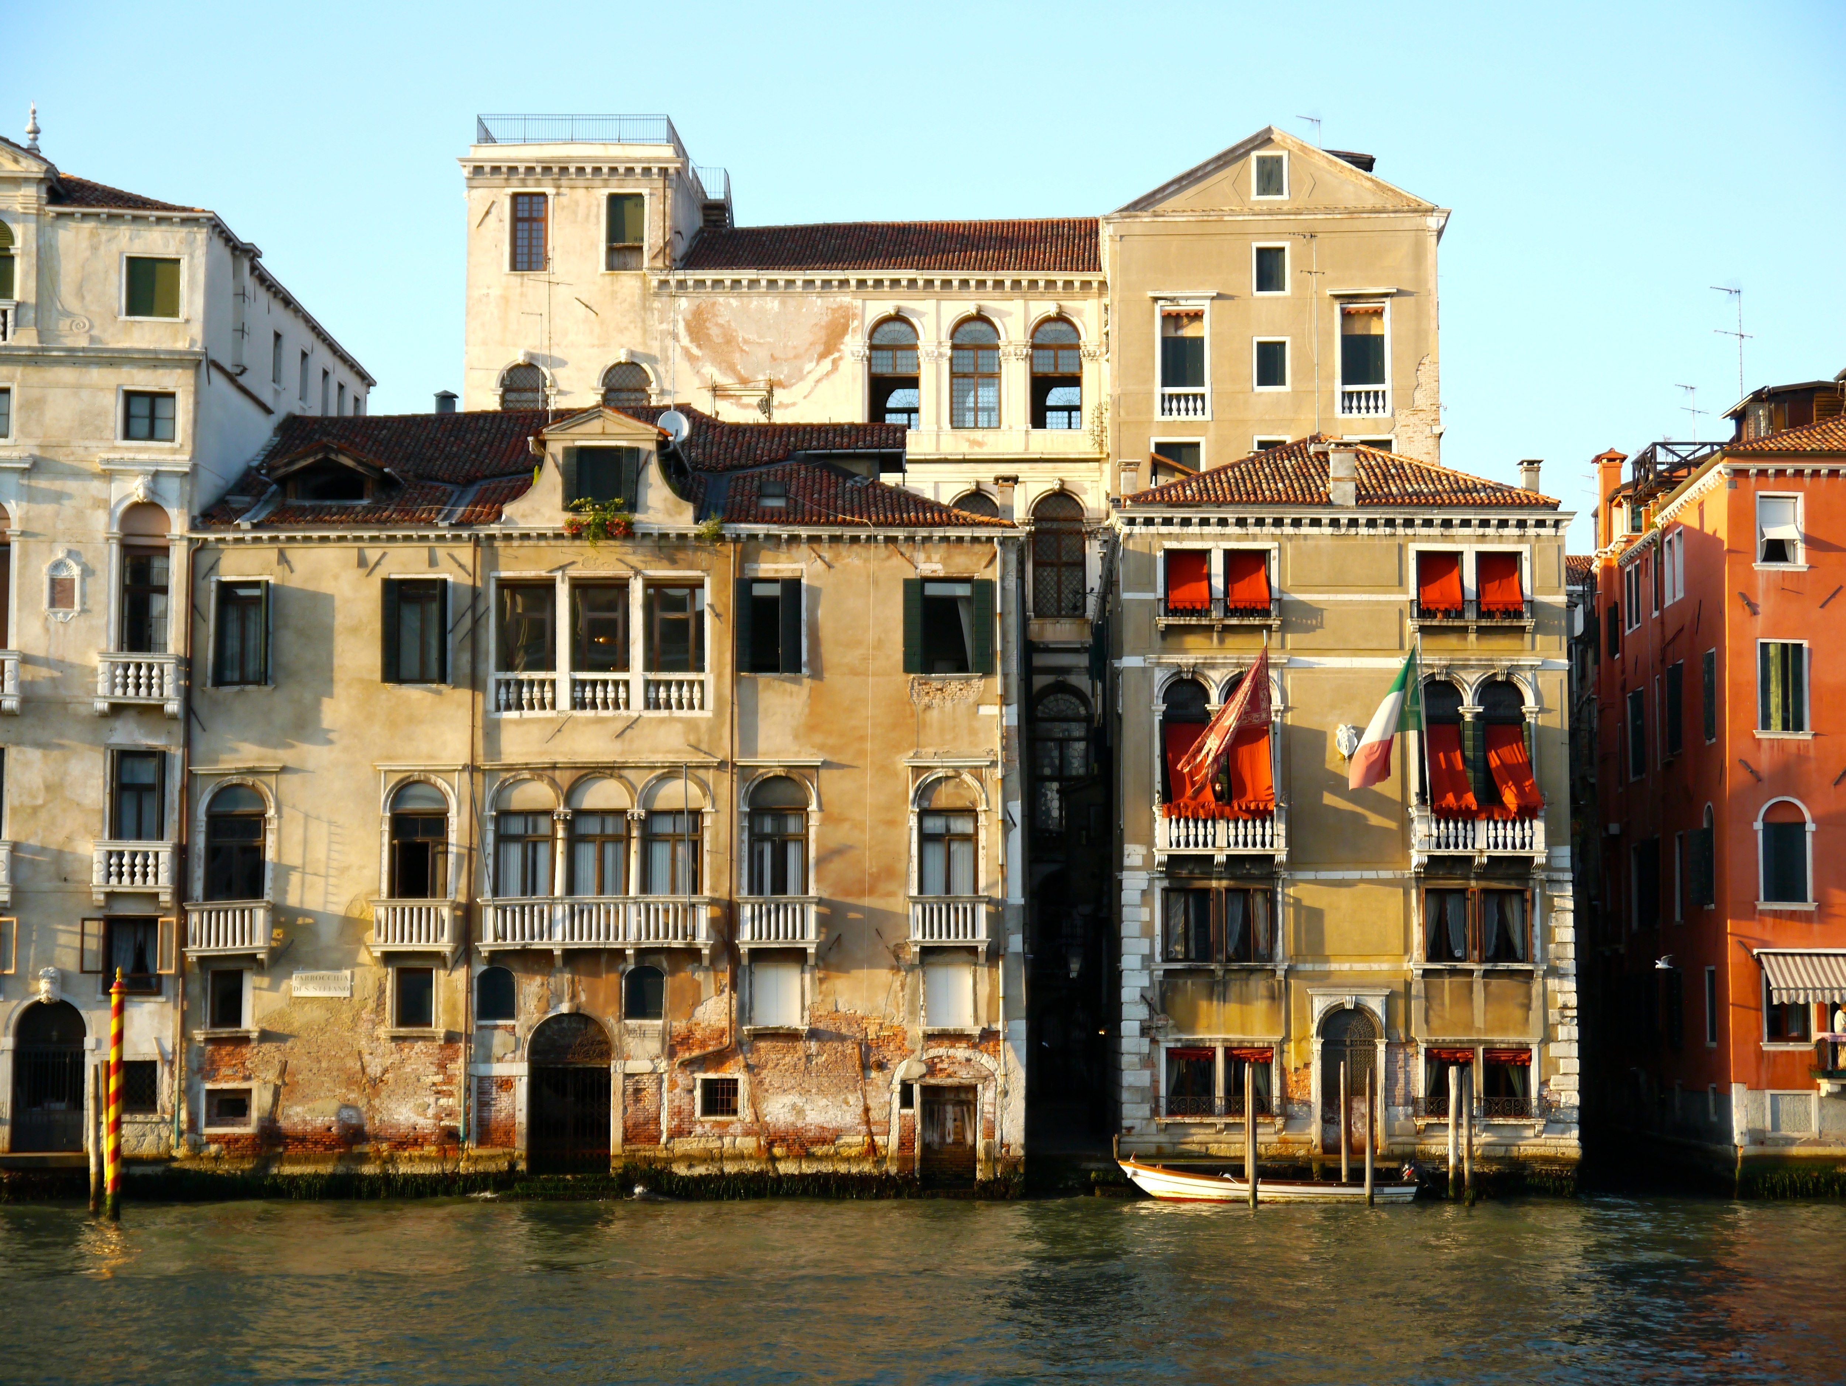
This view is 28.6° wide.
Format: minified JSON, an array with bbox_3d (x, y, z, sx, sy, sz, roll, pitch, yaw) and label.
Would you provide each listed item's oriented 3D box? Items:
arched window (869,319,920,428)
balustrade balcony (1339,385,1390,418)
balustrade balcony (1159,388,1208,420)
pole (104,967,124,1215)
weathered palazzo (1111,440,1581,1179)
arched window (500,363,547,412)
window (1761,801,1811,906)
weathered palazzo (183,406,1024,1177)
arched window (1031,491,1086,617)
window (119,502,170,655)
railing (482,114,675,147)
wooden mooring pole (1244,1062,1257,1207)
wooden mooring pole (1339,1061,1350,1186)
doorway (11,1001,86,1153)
[{"bbox_3d":[-0.847,-9.460,107.431,1.496,3.286,0.350,0,-6,3],"label":"arched window"},{"bbox_3d":[12.157,-8.024,99.927,1.475,0.885,0.300,0,-6,4],"label":"balustrade balcony"},{"bbox_3d":[7.207,-8.024,100.422,1.400,0.889,0.300,0,-6,4],"label":"balustrade balcony"},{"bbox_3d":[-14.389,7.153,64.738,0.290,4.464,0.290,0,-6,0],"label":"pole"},{"bbox_3d":[8.923,2.600,82.892,9.897,16.760,11.500,0,-6,-1],"label":"weathered palazzo"},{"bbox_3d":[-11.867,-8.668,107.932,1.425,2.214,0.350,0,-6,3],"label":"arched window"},{"bbox_3d":[17.831,3.299,75.073,1.052,2.178,0.300,1,-6,-7],"label":"window"},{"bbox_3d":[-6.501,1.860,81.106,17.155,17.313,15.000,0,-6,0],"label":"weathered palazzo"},{"bbox_3d":[4.001,-4.057,106.578,1.609,3.757,0.300,0,-6,0],"label":"arched window"},{"bbox_3d":[-16.623,-2.238,77.508,1.083,3.656,0.300,1,-6,-11],"label":"window"},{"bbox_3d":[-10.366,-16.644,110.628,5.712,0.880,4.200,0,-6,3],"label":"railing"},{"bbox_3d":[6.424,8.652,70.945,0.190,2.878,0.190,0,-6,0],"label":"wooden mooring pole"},{"bbox_3d":[8.436,8.759,72.703,0.165,2.822,0.165,0,-6,0],"label":"wooden mooring pole"},{"bbox_3d":[-18.361,8.057,76.243,1.501,3.187,0.500,1,-6,-11],"label":"doorway"}]

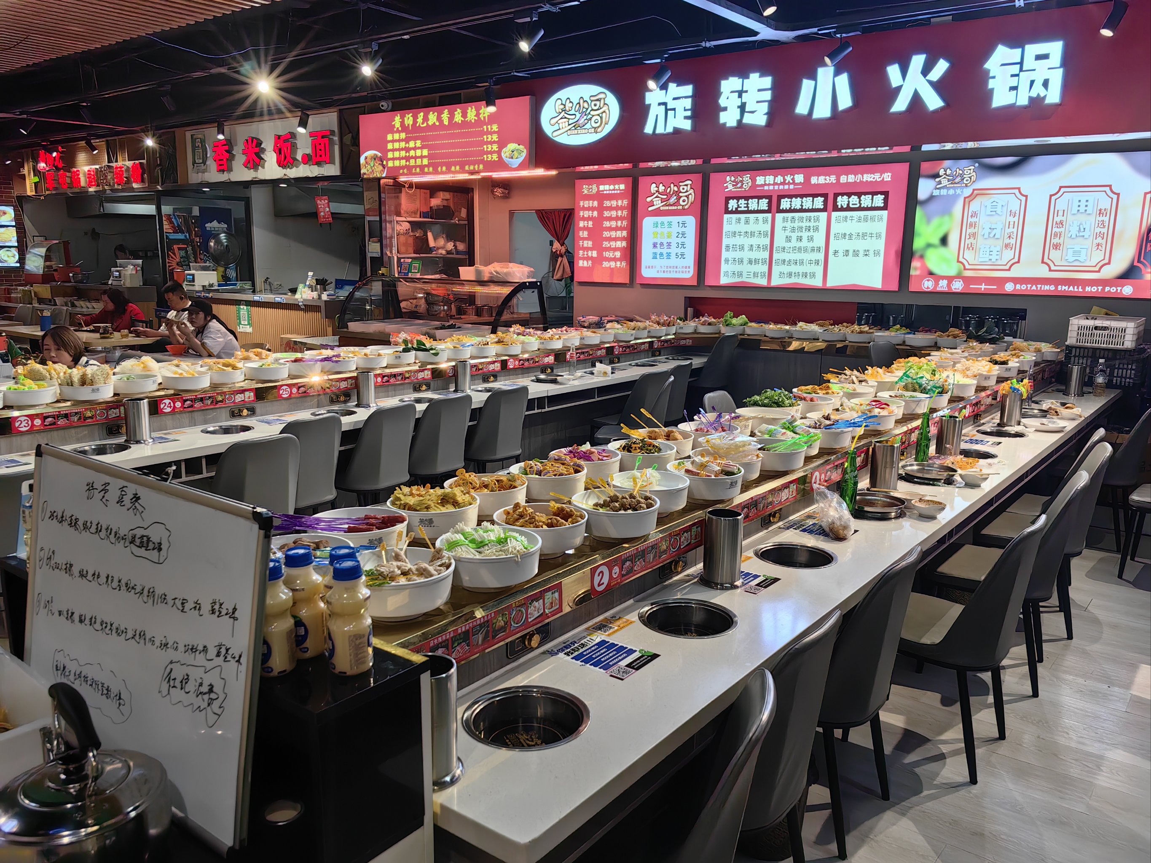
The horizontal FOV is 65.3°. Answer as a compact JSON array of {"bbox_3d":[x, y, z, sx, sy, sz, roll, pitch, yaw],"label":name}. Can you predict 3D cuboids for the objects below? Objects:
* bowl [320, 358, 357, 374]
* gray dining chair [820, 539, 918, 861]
[{"bbox_3d":[-1.454,-0.412,5.463,0.236,0.076,0.236,1,11,0],"label":"bowl"},{"bbox_3d":[0.707,0.731,2.653,0.480,0.830,0.450,10,14,37],"label":"gray dining chair"}]

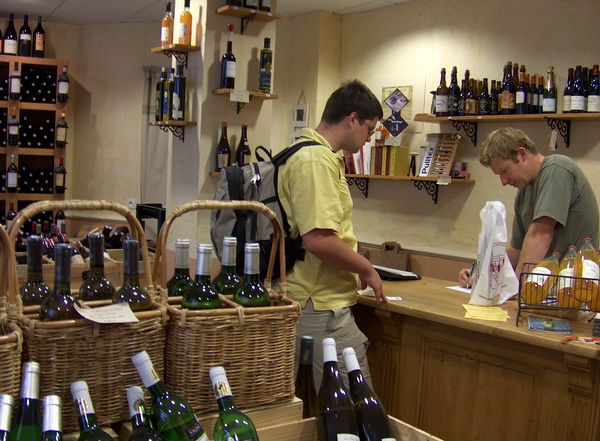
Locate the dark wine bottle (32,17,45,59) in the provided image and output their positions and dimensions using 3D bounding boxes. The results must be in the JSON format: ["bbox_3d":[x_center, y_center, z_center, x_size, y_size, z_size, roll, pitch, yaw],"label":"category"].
[{"bbox_3d":[-2.119,-1.490,5.210,0.095,0.333,0.095,2,4,-15],"label":"dark wine bottle"}]

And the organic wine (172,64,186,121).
[{"bbox_3d":[-0.716,-0.757,3.810,0.068,0.332,0.068,3,4,0],"label":"organic wine"}]

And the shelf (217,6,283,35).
[{"bbox_3d":[-0.303,-1.176,3.845,0.385,0.118,0.160,0,4,-32],"label":"shelf"}]

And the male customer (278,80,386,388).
[{"bbox_3d":[0.107,0.352,2.407,0.420,1.740,0.500,1,5,-22],"label":"male customer"}]

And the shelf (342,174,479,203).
[{"bbox_3d":[0.689,-0.224,4.714,0.260,0.178,1.200,-1,5,-43],"label":"shelf"}]

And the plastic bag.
[{"bbox_3d":[0.755,0.127,2.500,0.178,0.395,0.115,3,4,3],"label":"plastic bag"}]

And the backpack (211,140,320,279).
[{"bbox_3d":[-0.140,-0.029,2.330,0.280,0.480,0.320,1,5,-22],"label":"backpack"}]

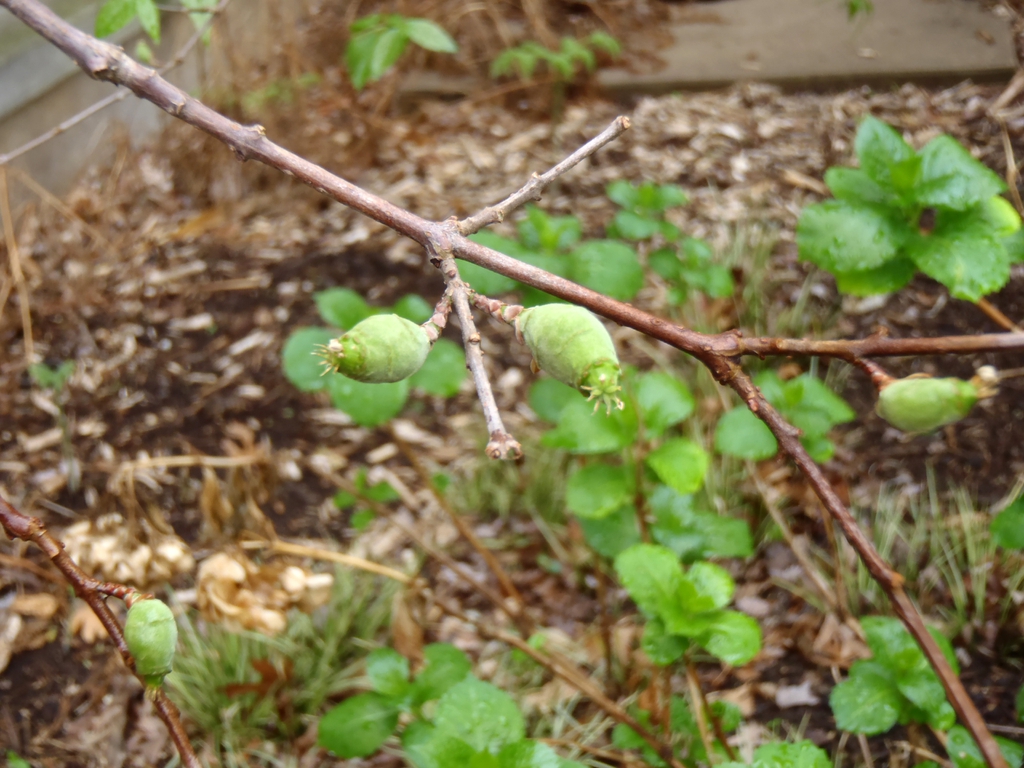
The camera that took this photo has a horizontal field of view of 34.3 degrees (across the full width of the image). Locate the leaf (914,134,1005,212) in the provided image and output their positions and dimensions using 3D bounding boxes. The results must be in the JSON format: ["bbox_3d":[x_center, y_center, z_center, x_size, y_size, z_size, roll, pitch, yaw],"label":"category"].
[{"bbox_3d":[0.395,-0.186,1.460,0.081,0.018,0.065,-6,64,-6],"label":"leaf"}]

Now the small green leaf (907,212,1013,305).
[{"bbox_3d":[0.385,-0.109,1.430,0.093,0.017,0.074,36,58,14],"label":"small green leaf"}]

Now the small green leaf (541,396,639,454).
[{"bbox_3d":[0.053,0.027,1.130,0.070,0.015,0.047,-24,56,-18],"label":"small green leaf"}]

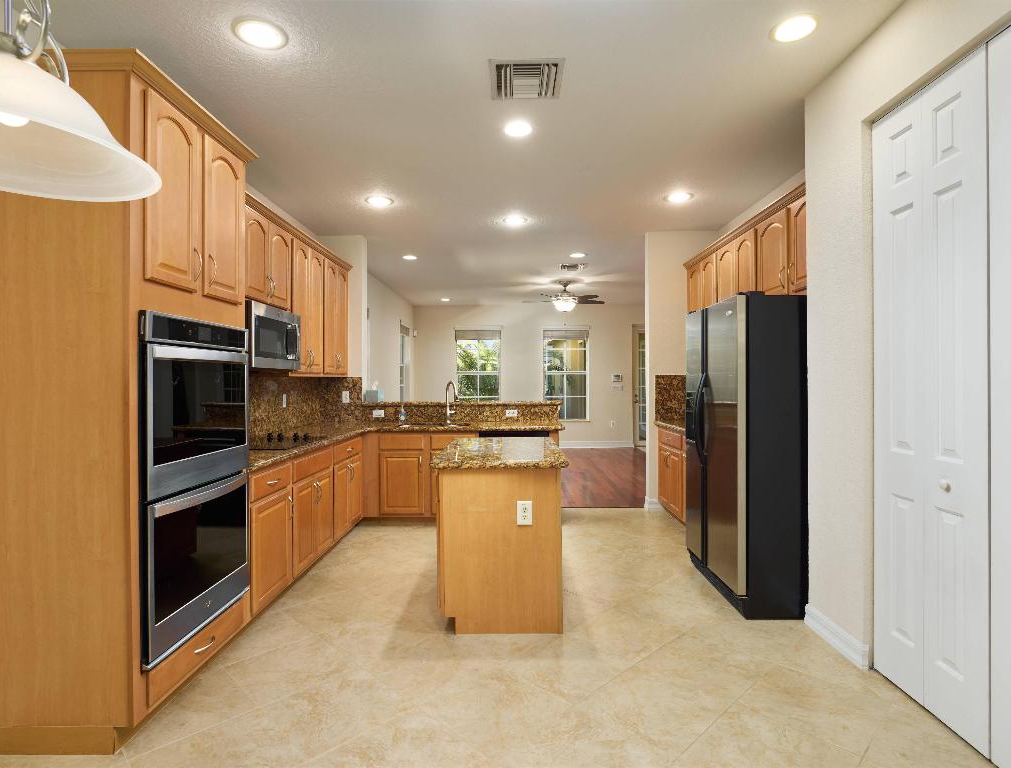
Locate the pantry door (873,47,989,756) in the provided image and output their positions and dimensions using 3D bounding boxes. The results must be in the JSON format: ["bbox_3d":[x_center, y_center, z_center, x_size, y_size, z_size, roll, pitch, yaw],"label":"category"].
[{"bbox_3d":[1.671,0.057,2.108,0.035,2.445,0.590,0,0,1],"label":"pantry door"}]

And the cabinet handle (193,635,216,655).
[{"bbox_3d":[-1.268,1.113,2.267,0.032,0.018,0.133,0,0,1],"label":"cabinet handle"}]

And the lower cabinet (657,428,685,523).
[{"bbox_3d":[1.830,0.815,4.952,0.600,0.776,0.820,0,0,1],"label":"lower cabinet"}]

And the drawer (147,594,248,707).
[{"bbox_3d":[-1.555,1.125,2.331,0.530,0.150,0.710,0,0,0],"label":"drawer"}]

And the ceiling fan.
[{"bbox_3d":[0.898,-1.305,8.024,1.280,0.480,1.280,0,0,1],"label":"ceiling fan"}]

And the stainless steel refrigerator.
[{"bbox_3d":[1.646,0.393,3.318,0.815,1.780,0.865,0,0,1],"label":"stainless steel refrigerator"}]

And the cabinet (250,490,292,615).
[{"bbox_3d":[-1.615,0.925,3.020,0.620,0.585,0.520,0,0,0],"label":"cabinet"}]

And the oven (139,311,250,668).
[{"bbox_3d":[-1.575,0.388,2.345,0.610,1.310,0.757,0,0,0],"label":"oven"}]

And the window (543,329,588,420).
[{"bbox_3d":[1.210,-0.180,10.669,0.920,1.840,0.120,0,0,0],"label":"window"}]

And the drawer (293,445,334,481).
[{"bbox_3d":[-1.523,0.542,3.574,0.500,0.136,0.705,0,0,1],"label":"drawer"}]

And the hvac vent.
[{"bbox_3d":[0.109,-1.553,2.689,0.360,0.025,0.360,0,0,0],"label":"hvac vent"}]

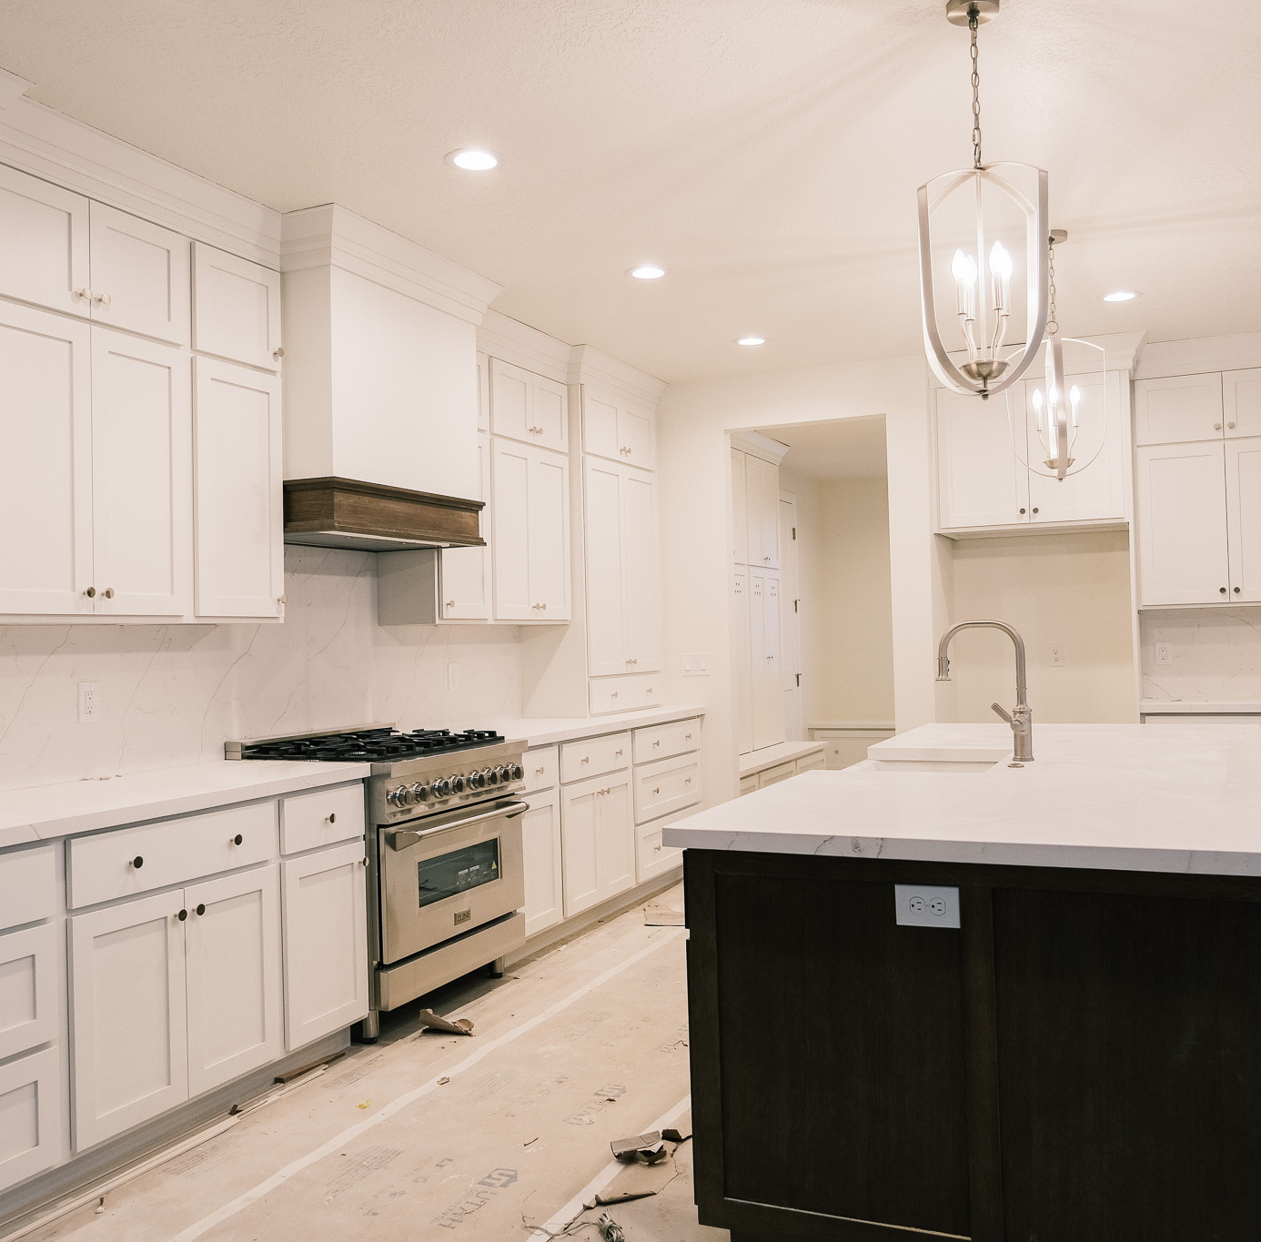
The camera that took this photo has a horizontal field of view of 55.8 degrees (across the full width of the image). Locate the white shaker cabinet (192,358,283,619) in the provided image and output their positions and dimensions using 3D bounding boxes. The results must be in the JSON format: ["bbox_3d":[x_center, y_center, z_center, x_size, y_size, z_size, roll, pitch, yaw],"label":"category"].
[{"bbox_3d":[-1.393,-0.412,3.890,0.330,0.825,0.392,-2,-1,25],"label":"white shaker cabinet"}]

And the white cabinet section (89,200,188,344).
[{"bbox_3d":[-1.566,-0.999,3.536,0.310,0.342,0.353,-2,-1,25],"label":"white cabinet section"}]

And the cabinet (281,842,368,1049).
[{"bbox_3d":[-1.179,0.997,3.787,0.550,0.563,0.390,-2,-1,25],"label":"cabinet"}]

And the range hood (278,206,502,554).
[{"bbox_3d":[-1.004,-0.821,4.473,0.622,1.062,1.077,-2,-1,25],"label":"range hood"}]

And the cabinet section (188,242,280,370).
[{"bbox_3d":[-1.397,-0.996,3.898,0.310,0.345,0.387,-2,-1,25],"label":"cabinet section"}]

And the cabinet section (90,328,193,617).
[{"bbox_3d":[-1.554,-0.417,3.522,0.310,0.817,0.352,-2,-1,25],"label":"cabinet section"}]

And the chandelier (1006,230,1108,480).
[{"bbox_3d":[1.551,-0.967,4.333,0.360,0.907,0.360,-2,-1,20],"label":"chandelier"}]

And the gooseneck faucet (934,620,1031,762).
[{"bbox_3d":[1.060,0.207,3.588,0.280,0.422,0.095,-2,-1,25],"label":"gooseneck faucet"}]

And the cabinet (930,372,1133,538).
[{"bbox_3d":[2.179,-0.854,6.426,0.954,0.757,0.641,-2,-1,25],"label":"cabinet"}]

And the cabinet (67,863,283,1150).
[{"bbox_3d":[-1.419,0.995,3.267,0.550,0.563,0.725,-2,-1,25],"label":"cabinet"}]

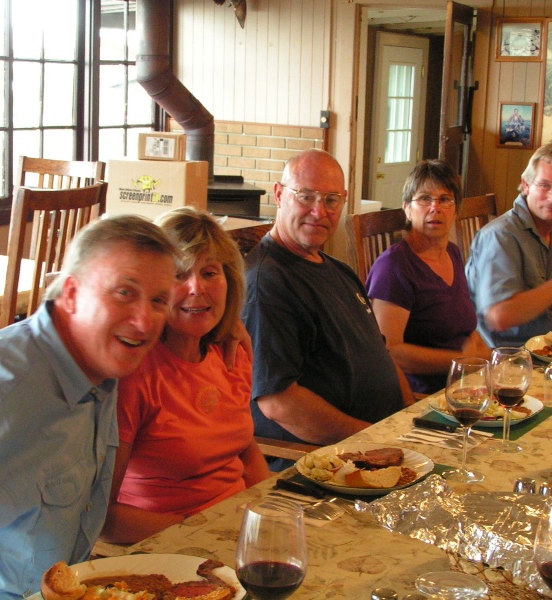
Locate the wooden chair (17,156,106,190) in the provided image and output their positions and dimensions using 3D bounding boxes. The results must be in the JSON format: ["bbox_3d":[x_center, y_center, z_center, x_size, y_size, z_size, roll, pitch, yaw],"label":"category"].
[{"bbox_3d":[-1.139,-0.081,5.866,0.460,1.090,0.540,8,11,31],"label":"wooden chair"}]

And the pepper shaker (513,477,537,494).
[{"bbox_3d":[0.432,0.351,2.261,0.042,0.075,0.042,7,11,30],"label":"pepper shaker"}]

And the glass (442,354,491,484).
[{"bbox_3d":[0.366,0.228,2.470,0.088,0.225,0.088,2,10,0],"label":"glass"}]

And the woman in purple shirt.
[{"bbox_3d":[0.611,0.225,3.898,0.470,1.260,0.680,-7,13,-42],"label":"woman in purple shirt"}]

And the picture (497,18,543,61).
[{"bbox_3d":[1.359,-1.446,7.200,0.270,0.243,0.025,7,11,27],"label":"picture"}]

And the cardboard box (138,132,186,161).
[{"bbox_3d":[-0.593,-0.803,6.796,0.216,0.138,0.155,3,10,8],"label":"cardboard box"}]

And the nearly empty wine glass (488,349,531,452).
[{"bbox_3d":[0.489,0.208,2.708,0.090,0.211,0.090,7,11,30],"label":"nearly empty wine glass"}]

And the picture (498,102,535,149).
[{"bbox_3d":[1.426,-1.032,7.664,0.224,0.270,0.022,7,11,29],"label":"picture"}]

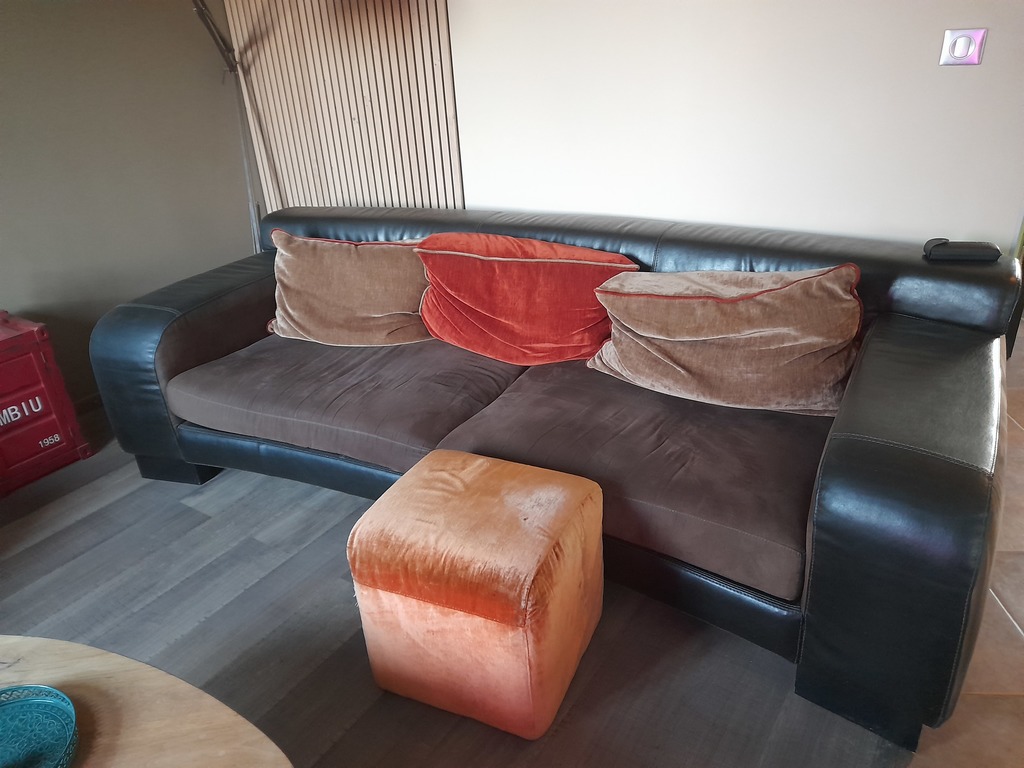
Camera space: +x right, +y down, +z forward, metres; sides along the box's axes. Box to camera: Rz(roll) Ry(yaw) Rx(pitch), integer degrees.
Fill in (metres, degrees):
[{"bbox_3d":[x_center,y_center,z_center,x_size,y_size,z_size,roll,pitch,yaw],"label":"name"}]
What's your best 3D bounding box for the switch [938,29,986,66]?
[{"bbox_3d":[1.068,-0.797,1.751,0.082,0.082,0.012,13,31,30],"label":"switch"}]

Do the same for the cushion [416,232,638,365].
[{"bbox_3d":[0.035,-0.241,2.308,0.670,0.365,0.180,9,6,24],"label":"cushion"}]

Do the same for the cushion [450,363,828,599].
[{"bbox_3d":[0.358,0.146,1.956,0.940,0.155,0.680,12,30,28],"label":"cushion"}]

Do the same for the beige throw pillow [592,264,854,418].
[{"bbox_3d":[0.556,-0.130,2.017,0.670,0.375,0.180,12,8,29],"label":"beige throw pillow"}]

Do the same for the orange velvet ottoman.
[{"bbox_3d":[-0.055,0.459,1.705,0.411,0.419,0.393,9,29,24],"label":"orange velvet ottoman"}]

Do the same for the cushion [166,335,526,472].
[{"bbox_3d":[-0.497,-0.020,2.399,0.980,0.155,0.680,9,29,24],"label":"cushion"}]

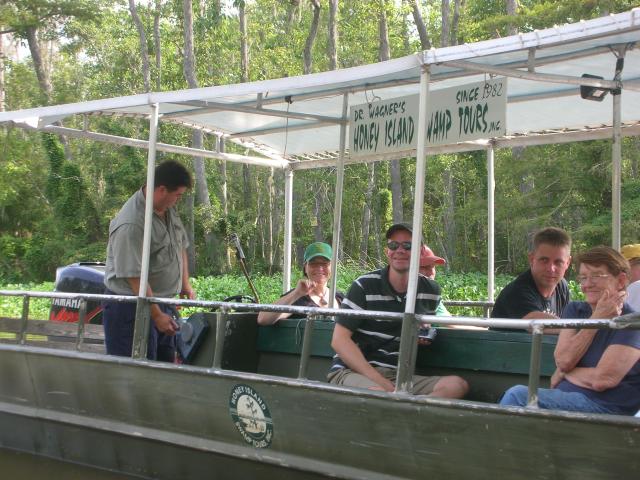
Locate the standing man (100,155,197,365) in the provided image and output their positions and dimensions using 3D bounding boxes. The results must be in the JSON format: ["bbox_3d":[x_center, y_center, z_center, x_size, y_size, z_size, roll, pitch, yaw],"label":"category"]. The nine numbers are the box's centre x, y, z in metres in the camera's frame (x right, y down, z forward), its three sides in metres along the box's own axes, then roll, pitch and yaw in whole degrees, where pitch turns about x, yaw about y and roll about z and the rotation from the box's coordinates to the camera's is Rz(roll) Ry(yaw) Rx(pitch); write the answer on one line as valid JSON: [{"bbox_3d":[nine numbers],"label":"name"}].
[{"bbox_3d":[-0.940,0.420,7.400,0.460,1.680,0.580,0,-2,44],"label":"standing man"}]

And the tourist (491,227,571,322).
[{"bbox_3d":[1.000,0.570,6.150,0.550,1.260,0.750,3,-2,-41],"label":"tourist"}]

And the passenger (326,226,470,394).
[{"bbox_3d":[0.385,0.565,6.550,0.620,1.280,0.800,2,-1,-25],"label":"passenger"}]

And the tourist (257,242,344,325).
[{"bbox_3d":[-0.035,0.610,7.400,0.580,1.200,0.680,2,-1,-19],"label":"tourist"}]

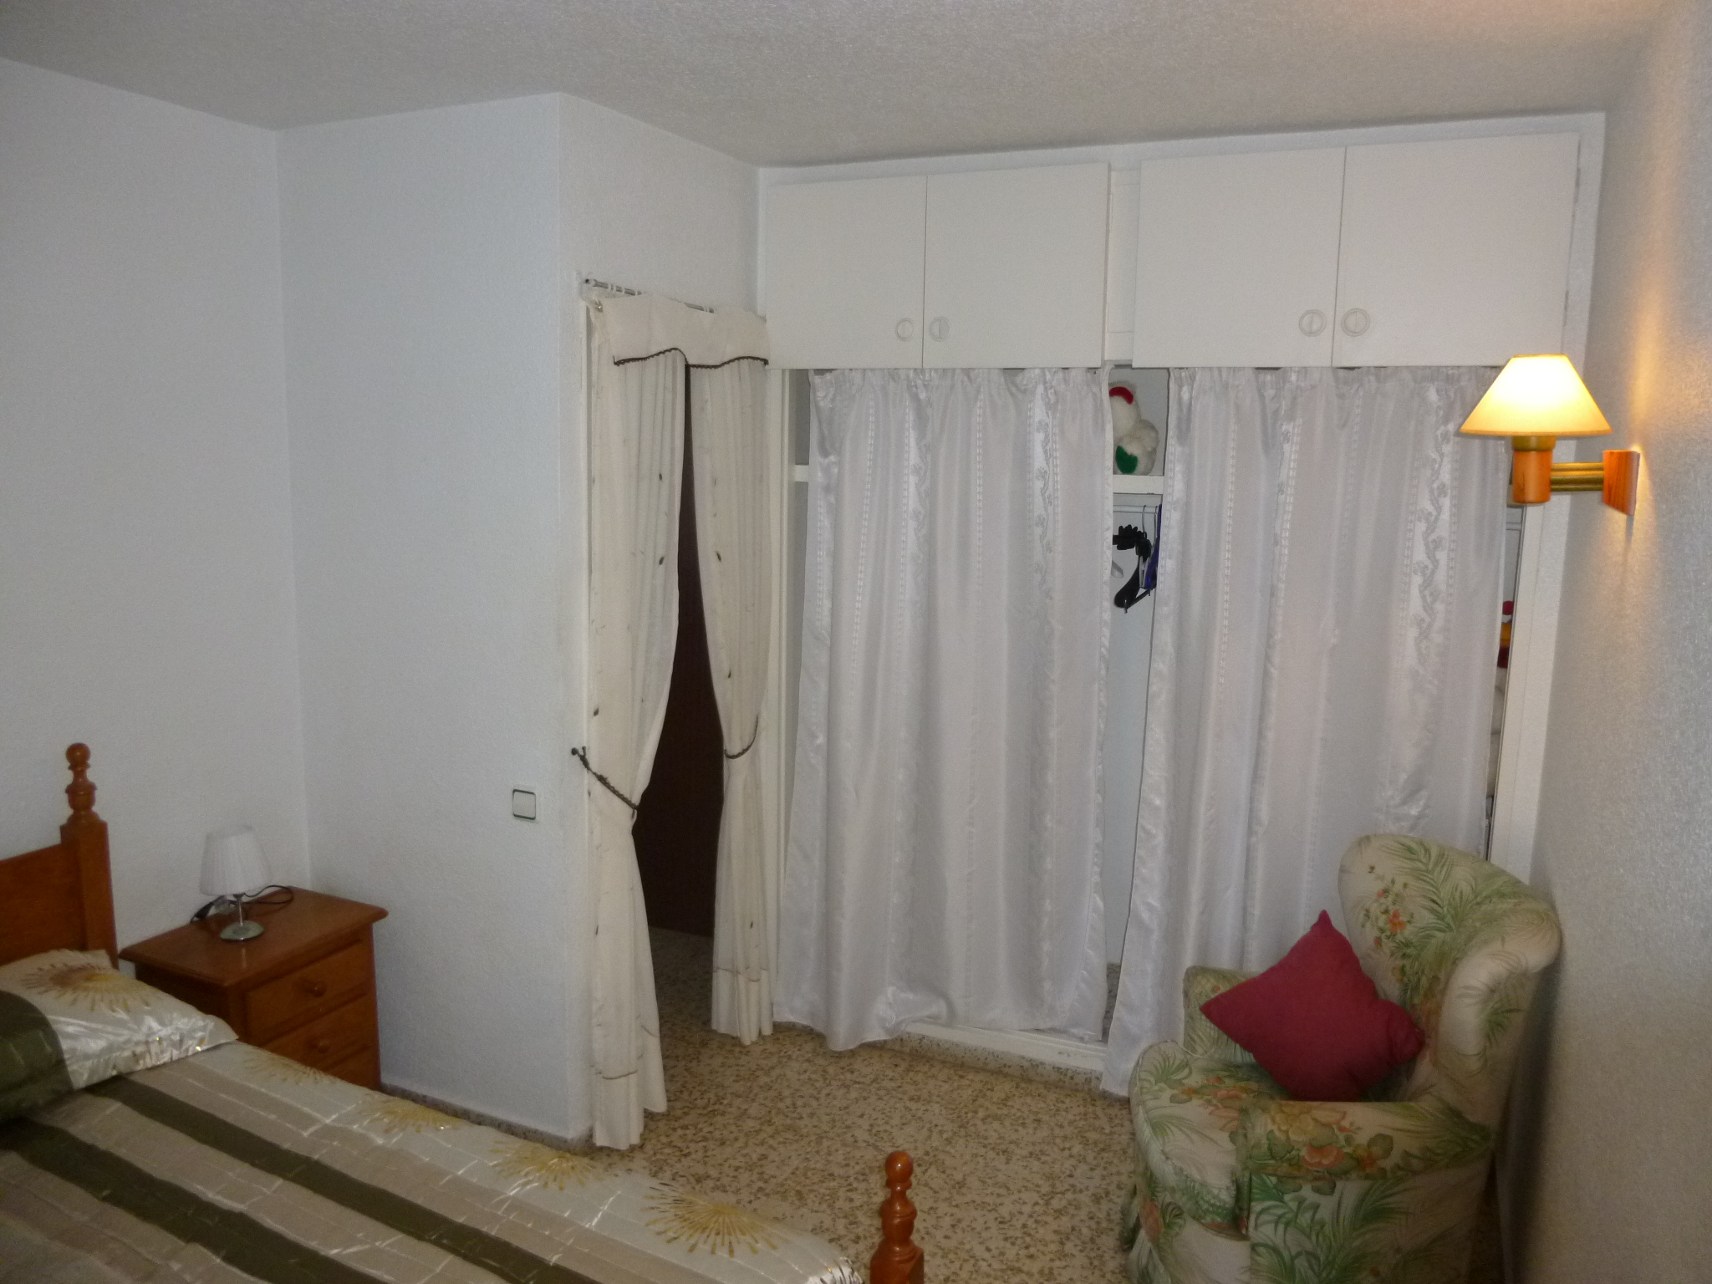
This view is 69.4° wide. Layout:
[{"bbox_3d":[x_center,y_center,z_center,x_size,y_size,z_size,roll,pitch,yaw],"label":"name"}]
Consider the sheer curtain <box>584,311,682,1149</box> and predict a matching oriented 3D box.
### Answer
[{"bbox_3d":[-0.522,0.237,2.994,0.105,1.985,0.357,5,9,23],"label":"sheer curtain"}]

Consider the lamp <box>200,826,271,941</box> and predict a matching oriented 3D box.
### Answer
[{"bbox_3d":[-1.424,0.544,2.844,0.151,0.252,0.151,5,9,23],"label":"lamp"}]

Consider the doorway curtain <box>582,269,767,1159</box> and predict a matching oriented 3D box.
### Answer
[{"bbox_3d":[-0.429,0.184,3.189,0.116,2.037,0.777,5,9,23],"label":"doorway curtain"}]

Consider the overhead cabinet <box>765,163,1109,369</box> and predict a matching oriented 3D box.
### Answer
[{"bbox_3d":[0.280,-0.986,3.416,0.941,0.491,0.500,5,9,23],"label":"overhead cabinet"}]

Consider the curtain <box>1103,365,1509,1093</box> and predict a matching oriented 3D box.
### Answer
[{"bbox_3d":[1.070,0.299,3.011,0.835,1.911,0.115,5,9,23],"label":"curtain"}]

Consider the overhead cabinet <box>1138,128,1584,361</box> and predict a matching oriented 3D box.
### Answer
[{"bbox_3d":[1.200,-0.902,3.023,0.943,0.494,0.500,5,9,23],"label":"overhead cabinet"}]

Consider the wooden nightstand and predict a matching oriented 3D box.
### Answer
[{"bbox_3d":[-1.376,0.957,2.892,0.357,0.596,0.472,5,9,23],"label":"wooden nightstand"}]

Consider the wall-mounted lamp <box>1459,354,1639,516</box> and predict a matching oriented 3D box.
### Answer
[{"bbox_3d":[1.124,-0.337,2.005,0.269,0.256,0.227,5,9,23],"label":"wall-mounted lamp"}]

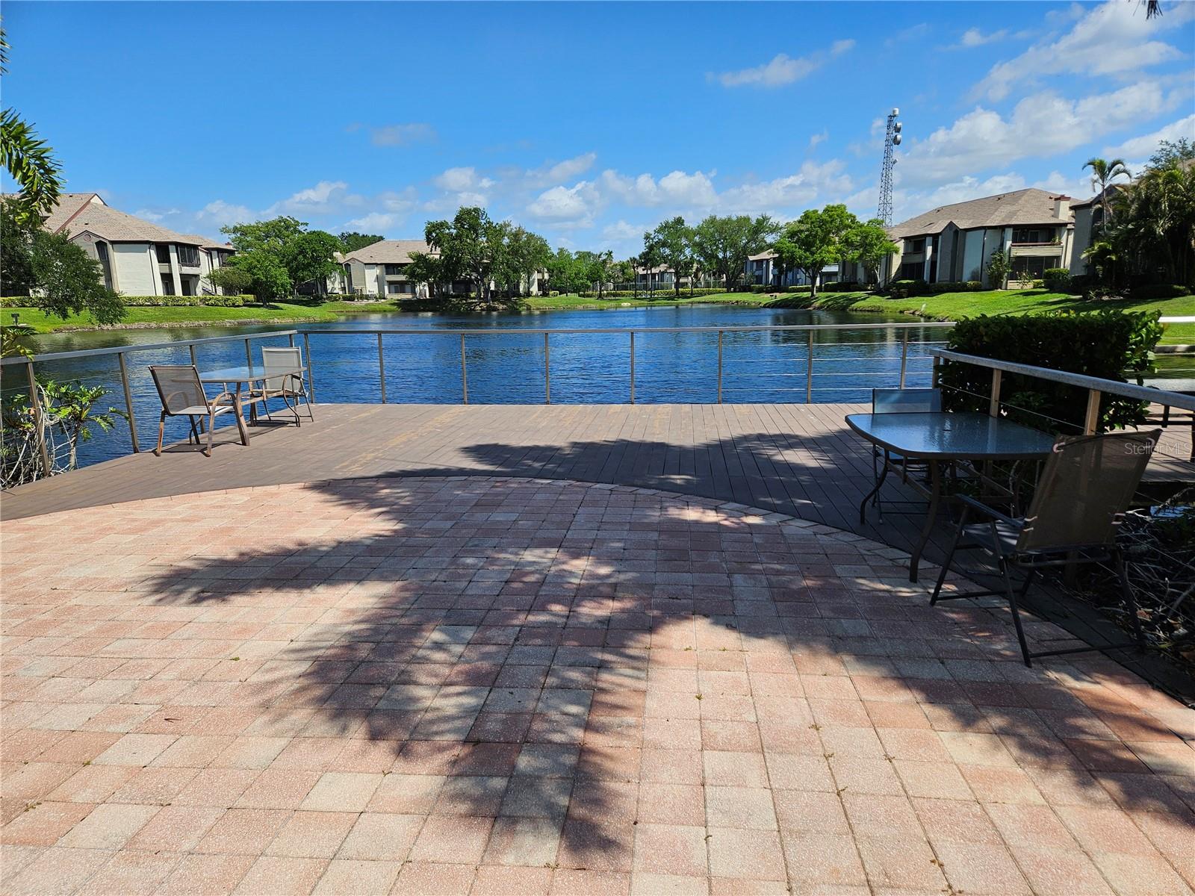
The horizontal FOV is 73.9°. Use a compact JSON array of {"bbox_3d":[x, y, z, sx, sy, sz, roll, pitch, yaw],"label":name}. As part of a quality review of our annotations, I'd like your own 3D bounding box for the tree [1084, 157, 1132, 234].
[{"bbox_3d":[33.413,-14.551,52.000,3.179,8.678,3.300,-1,12,0],"label":"tree"}]

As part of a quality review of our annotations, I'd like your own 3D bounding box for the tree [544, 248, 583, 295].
[{"bbox_3d":[-5.236,-26.968,122.000,6.025,7.425,5.500,-1,12,0],"label":"tree"}]

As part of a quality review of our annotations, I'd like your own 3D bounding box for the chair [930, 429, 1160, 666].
[{"bbox_3d":[1.906,0.352,3.432,0.575,0.915,0.710,-4,12,-13],"label":"chair"}]

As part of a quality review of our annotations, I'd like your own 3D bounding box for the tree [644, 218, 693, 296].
[{"bbox_3d":[10.547,-27.719,115.000,7.437,11.182,6.800,-1,12,0],"label":"tree"}]

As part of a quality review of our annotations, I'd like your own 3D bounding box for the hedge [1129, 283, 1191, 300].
[{"bbox_3d":[34.060,-9.453,48.000,3.725,0.997,1.600,-1,12,0],"label":"hedge"}]

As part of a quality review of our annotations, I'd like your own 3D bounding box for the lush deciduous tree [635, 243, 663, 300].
[{"bbox_3d":[7.111,-24.127,108.000,3.937,7.562,3.800,-1,12,0],"label":"lush deciduous tree"}]

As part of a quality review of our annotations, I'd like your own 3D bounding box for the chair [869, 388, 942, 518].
[{"bbox_3d":[2.153,0.020,5.421,0.530,0.850,0.600,1,12,12],"label":"chair"}]

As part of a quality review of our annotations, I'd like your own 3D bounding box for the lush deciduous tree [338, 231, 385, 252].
[{"bbox_3d":[-47.690,-36.967,160.000,10.535,12.837,10.000,-1,12,0],"label":"lush deciduous tree"}]

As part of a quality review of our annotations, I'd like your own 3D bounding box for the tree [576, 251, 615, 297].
[{"bbox_3d":[-0.381,-23.683,108.000,5.206,6.452,5.000,-1,12,0],"label":"tree"}]

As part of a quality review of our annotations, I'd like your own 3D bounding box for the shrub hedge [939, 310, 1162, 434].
[{"bbox_3d":[3.566,-0.521,6.400,1.450,1.150,0.800,0,12,7],"label":"shrub hedge"}]

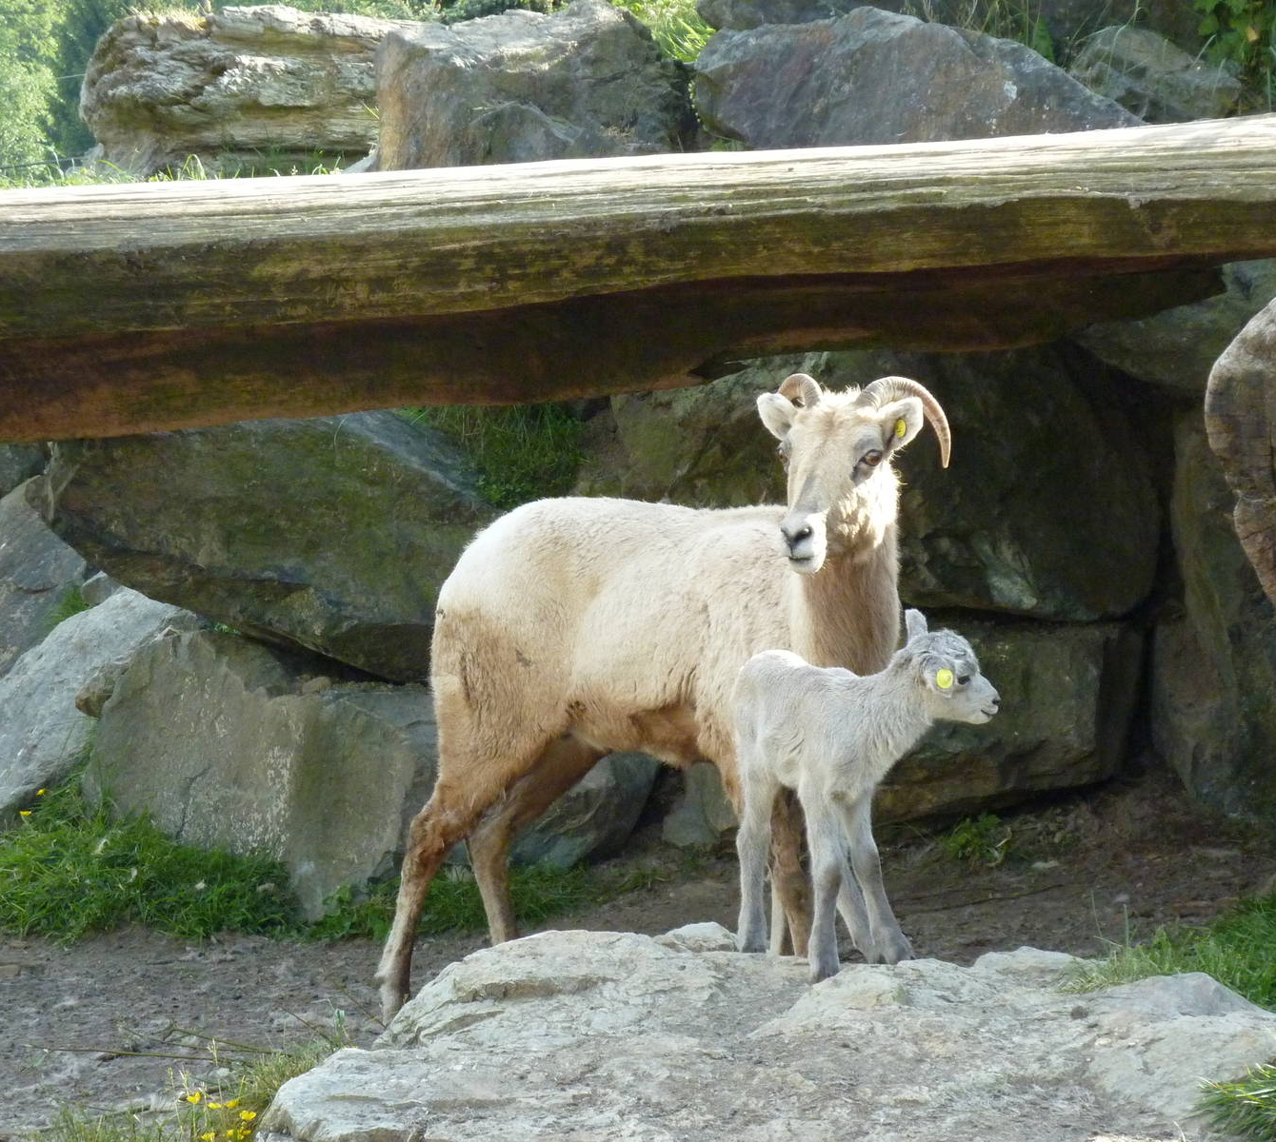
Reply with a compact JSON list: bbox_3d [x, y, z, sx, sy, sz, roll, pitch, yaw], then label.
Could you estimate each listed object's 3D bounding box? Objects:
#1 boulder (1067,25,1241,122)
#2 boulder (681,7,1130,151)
[{"bbox_3d":[1.114,-1.062,13.900,0.420,0.260,0.320,0,6,0],"label":"boulder"},{"bbox_3d":[0.577,-1.012,13.500,0.950,0.380,0.520,0,6,0],"label":"boulder"}]

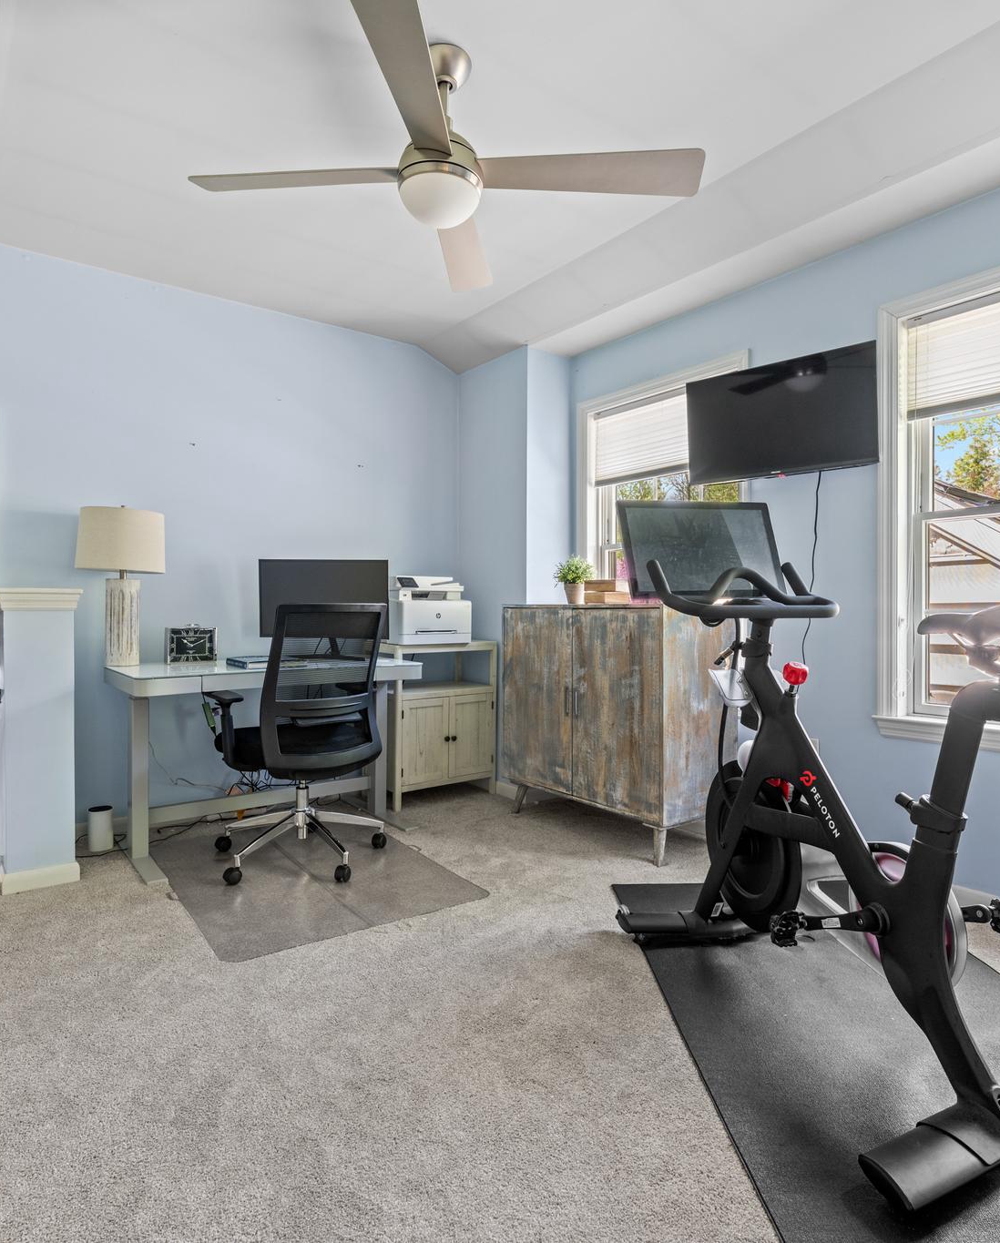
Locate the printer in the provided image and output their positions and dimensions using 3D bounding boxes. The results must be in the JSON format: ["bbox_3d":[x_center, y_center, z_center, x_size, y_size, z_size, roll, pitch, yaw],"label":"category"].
[{"bbox_3d":[-0.438,-0.056,3.926,0.425,0.345,0.410,0,0,-39],"label":"printer"}]

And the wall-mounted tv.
[{"bbox_3d":[1.088,-0.788,2.857,0.726,0.430,0.070,0,6,39],"label":"wall-mounted tv"}]

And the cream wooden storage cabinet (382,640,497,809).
[{"bbox_3d":[-0.381,0.534,3.954,0.649,0.833,0.380,0,0,-39],"label":"cream wooden storage cabinet"}]

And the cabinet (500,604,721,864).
[{"bbox_3d":[0.510,0.446,3.334,0.486,1.014,0.981,0,0,-39],"label":"cabinet"}]

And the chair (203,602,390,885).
[{"bbox_3d":[-0.786,0.452,2.886,0.660,1.020,0.660,0,0,-39],"label":"chair"}]

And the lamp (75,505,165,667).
[{"bbox_3d":[-1.552,-0.129,2.982,0.335,0.669,0.335,0,0,-39],"label":"lamp"}]

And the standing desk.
[{"bbox_3d":[-0.992,0.576,3.172,1.205,0.753,0.596,0,0,-39],"label":"standing desk"}]

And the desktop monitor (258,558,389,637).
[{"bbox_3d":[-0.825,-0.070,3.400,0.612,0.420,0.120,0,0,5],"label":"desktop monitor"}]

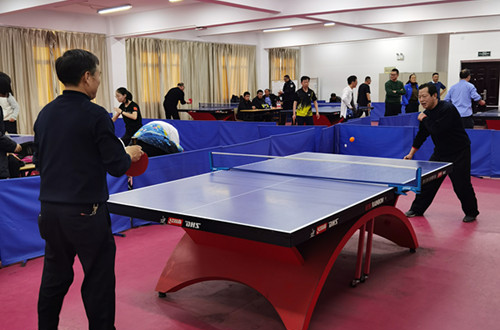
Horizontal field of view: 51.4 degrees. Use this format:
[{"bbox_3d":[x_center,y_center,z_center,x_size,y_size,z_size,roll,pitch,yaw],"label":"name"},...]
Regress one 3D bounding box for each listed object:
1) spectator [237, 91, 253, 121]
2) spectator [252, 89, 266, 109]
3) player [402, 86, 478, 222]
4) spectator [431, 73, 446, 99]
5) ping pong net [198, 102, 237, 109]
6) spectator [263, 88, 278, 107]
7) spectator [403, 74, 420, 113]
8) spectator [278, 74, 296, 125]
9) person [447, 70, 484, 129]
[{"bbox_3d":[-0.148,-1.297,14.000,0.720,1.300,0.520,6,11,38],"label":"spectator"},{"bbox_3d":[0.265,-1.412,14.500,0.700,1.300,0.520,7,12,42],"label":"spectator"},{"bbox_3d":[2.097,-0.152,5.633,0.650,1.470,0.650,7,12,42],"label":"player"},{"bbox_3d":[4.378,-1.290,12.200,0.500,1.700,0.330,2,9,18],"label":"spectator"},{"bbox_3d":[-0.872,-1.847,16.300,1.830,0.160,0.050,5,11,36],"label":"ping pong net"},{"bbox_3d":[0.563,-1.507,15.000,0.520,1.300,0.700,-7,11,-37],"label":"spectator"},{"bbox_3d":[3.636,-1.215,11.700,0.460,1.630,0.330,-2,9,-6],"label":"spectator"},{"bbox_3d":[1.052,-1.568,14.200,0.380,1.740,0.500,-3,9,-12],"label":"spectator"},{"bbox_3d":[4.022,-0.922,9.700,0.620,1.700,0.450,4,10,30],"label":"person"}]

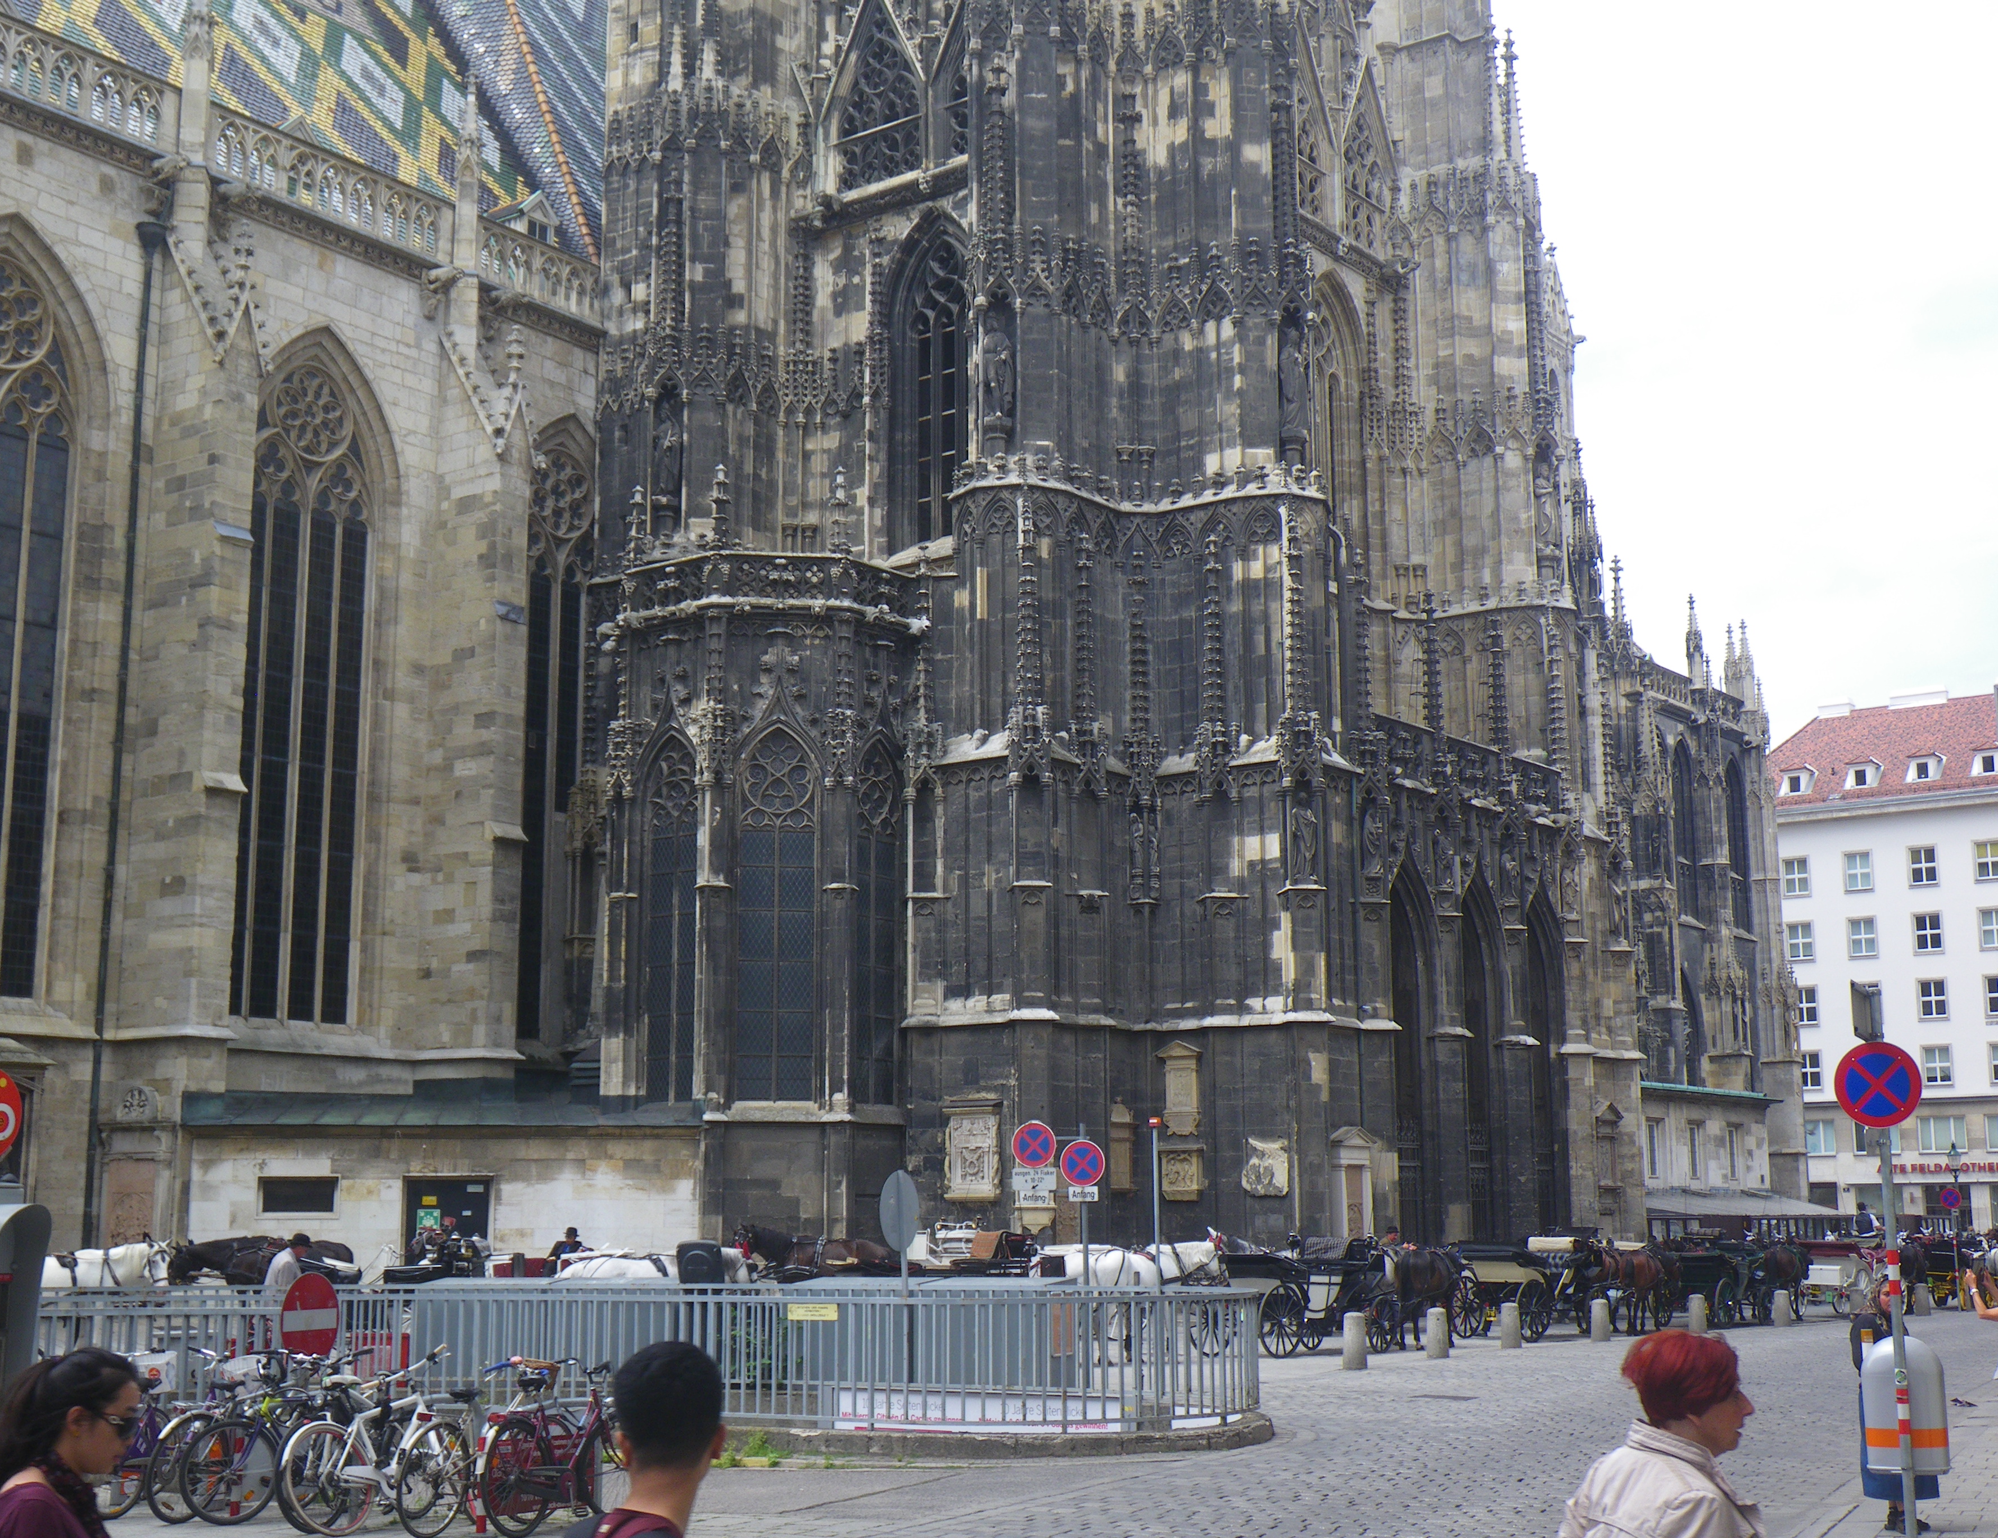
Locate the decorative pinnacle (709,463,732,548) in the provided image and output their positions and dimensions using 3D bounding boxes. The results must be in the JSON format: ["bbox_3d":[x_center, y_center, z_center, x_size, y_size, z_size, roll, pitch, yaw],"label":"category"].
[{"bbox_3d":[-5.535,-5.236,49.400,0.450,1.783,0.450,1,-11,-9],"label":"decorative pinnacle"}]

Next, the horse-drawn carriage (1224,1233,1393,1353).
[{"bbox_3d":[4.539,8.316,39.438,1.580,1.870,3.450,-10,-14,42],"label":"horse-drawn carriage"}]

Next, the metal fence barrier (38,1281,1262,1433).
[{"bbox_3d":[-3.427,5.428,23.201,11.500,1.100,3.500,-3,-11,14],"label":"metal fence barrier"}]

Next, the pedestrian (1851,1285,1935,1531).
[{"bbox_3d":[5.546,3.904,15.391,0.530,1.550,0.400,4,-11,-22],"label":"pedestrian"}]

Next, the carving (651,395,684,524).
[{"bbox_3d":[-7.528,-7.037,56.477,0.650,2.950,0.600,-3,-11,12],"label":"carving"}]

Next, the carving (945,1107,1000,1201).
[{"bbox_3d":[-0.523,7.396,47.756,1.180,1.810,0.270,-8,-13,36],"label":"carving"}]

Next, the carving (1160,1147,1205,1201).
[{"bbox_3d":[3.589,7.897,48.472,0.870,1.030,0.300,-7,-13,33],"label":"carving"}]

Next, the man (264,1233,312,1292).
[{"bbox_3d":[-8.532,6.520,29.817,0.420,1.800,0.550,1,-11,-8],"label":"man"}]

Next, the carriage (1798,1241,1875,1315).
[{"bbox_3d":[19.080,11.392,56.023,1.550,1.800,3.150,-9,-14,38],"label":"carriage"}]

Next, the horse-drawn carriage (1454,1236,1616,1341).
[{"bbox_3d":[9.445,9.267,44.635,1.550,1.870,3.350,-10,-14,41],"label":"horse-drawn carriage"}]

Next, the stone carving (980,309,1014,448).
[{"bbox_3d":[-0.033,-8.038,51.265,0.650,2.950,0.600,-2,-11,10],"label":"stone carving"}]

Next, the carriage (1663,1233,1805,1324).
[{"bbox_3d":[14.572,10.060,49.382,1.600,1.820,4.500,-8,-13,35],"label":"carriage"}]

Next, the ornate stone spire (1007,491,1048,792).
[{"bbox_3d":[0.552,-2.571,49.001,0.760,5.833,0.760,1,-11,-9],"label":"ornate stone spire"}]

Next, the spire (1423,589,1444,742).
[{"bbox_3d":[9.498,-2.270,54.431,0.400,3.449,0.400,1,-11,-9],"label":"spire"}]

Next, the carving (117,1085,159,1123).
[{"bbox_3d":[-16.050,6.252,46.459,1.050,0.680,0.250,-8,-13,36],"label":"carving"}]

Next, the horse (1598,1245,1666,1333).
[{"bbox_3d":[12.130,9.765,46.790,0.620,1.660,2.250,-7,-13,32],"label":"horse"}]

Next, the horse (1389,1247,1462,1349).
[{"bbox_3d":[6.785,8.359,39.431,0.620,1.600,2.100,-7,-13,33],"label":"horse"}]

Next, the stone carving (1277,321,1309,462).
[{"bbox_3d":[6.156,-7.900,51.820,0.620,3.144,0.580,5,-12,-27],"label":"stone carving"}]

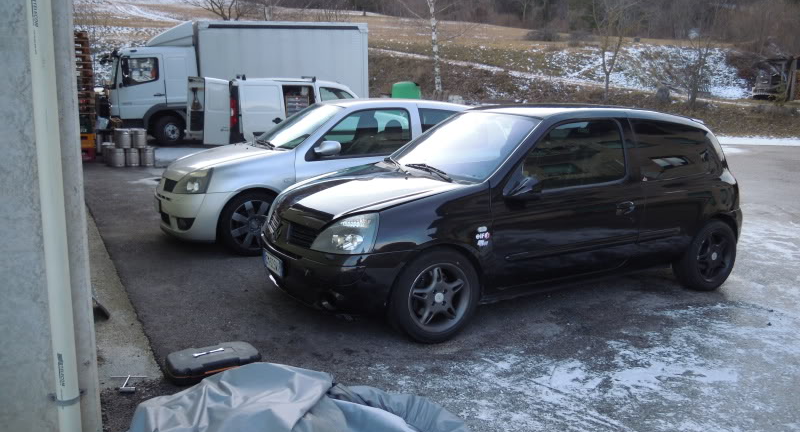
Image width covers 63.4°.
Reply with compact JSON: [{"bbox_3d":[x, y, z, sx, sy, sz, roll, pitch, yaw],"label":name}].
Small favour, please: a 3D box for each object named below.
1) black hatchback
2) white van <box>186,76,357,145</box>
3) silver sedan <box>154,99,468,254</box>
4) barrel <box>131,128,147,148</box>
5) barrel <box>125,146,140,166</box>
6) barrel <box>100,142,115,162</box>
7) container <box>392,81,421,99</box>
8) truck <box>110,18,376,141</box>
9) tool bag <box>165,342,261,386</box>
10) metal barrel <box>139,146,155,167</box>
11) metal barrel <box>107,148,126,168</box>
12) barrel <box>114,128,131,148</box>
[{"bbox_3d":[0.889,-0.135,4.936,3.800,1.410,1.660,-4,11,-28],"label":"black hatchback"},{"bbox_3d":[-2.112,-2.316,15.663,4.650,1.850,1.740,-3,10,-20],"label":"white van"},{"bbox_3d":[-0.551,-0.520,6.801,3.810,1.410,1.660,-4,11,-25],"label":"silver sedan"},{"bbox_3d":[-5.152,-1.540,12.774,0.265,0.362,0.265,1,10,0],"label":"barrel"},{"bbox_3d":[-5.982,-1.331,14.470,0.345,0.435,0.345,1,10,0],"label":"barrel"},{"bbox_3d":[-5.965,-1.275,13.233,0.265,0.362,0.265,1,10,0],"label":"barrel"},{"bbox_3d":[0.258,-4.905,27.649,1.170,1.650,1.170,1,10,0],"label":"container"},{"bbox_3d":[-4.444,-3.788,18.775,6.981,3.380,2.400,1,10,0],"label":"truck"},{"bbox_3d":[-0.972,0.762,3.389,0.460,0.088,0.240,-6,13,-35],"label":"tool bag"},{"bbox_3d":[-5.662,-1.331,14.470,0.345,0.435,0.345,1,10,0],"label":"metal barrel"},{"bbox_3d":[-5.520,-1.160,12.663,0.265,0.362,0.265,1,10,0],"label":"metal barrel"},{"bbox_3d":[-6.205,-1.733,14.470,0.345,0.435,0.345,1,10,0],"label":"barrel"}]

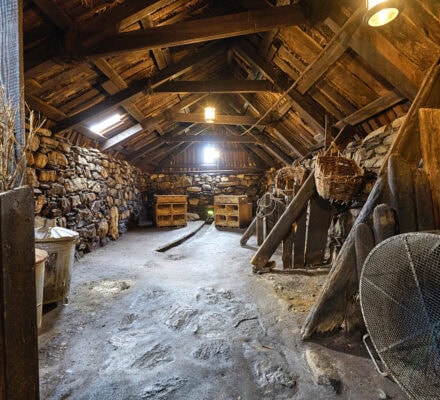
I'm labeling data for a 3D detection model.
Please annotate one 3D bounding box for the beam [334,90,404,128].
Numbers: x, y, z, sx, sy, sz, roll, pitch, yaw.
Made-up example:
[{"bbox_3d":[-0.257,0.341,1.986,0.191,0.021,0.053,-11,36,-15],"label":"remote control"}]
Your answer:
[{"bbox_3d":[2.190,-1.310,3.650,0.050,0.200,1.380,-44,0,0],"label":"beam"}]

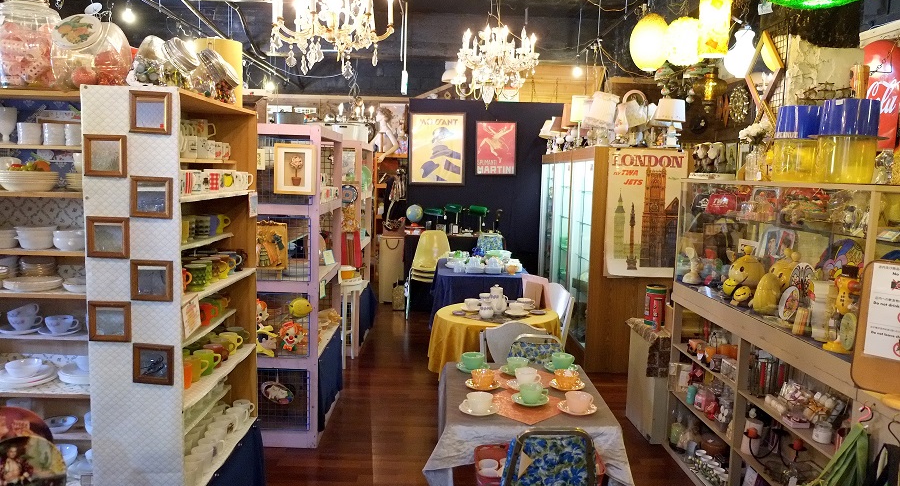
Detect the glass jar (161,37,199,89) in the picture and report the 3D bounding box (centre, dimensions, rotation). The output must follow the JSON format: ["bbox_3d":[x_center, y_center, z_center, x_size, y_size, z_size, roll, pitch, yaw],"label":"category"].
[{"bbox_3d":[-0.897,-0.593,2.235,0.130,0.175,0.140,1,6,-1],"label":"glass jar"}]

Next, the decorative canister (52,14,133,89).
[{"bbox_3d":[-1.182,-0.616,2.231,0.200,0.245,0.245,1,6,-1],"label":"decorative canister"}]

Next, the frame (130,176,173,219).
[{"bbox_3d":[-0.973,-0.147,2.202,0.139,0.133,0.020,1,6,0],"label":"frame"}]

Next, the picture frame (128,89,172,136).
[{"bbox_3d":[-0.990,-0.430,2.233,0.142,0.138,0.020,1,6,0],"label":"picture frame"}]

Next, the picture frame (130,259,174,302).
[{"bbox_3d":[-0.984,0.126,2.231,0.140,0.133,0.020,1,6,0],"label":"picture frame"}]

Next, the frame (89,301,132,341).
[{"bbox_3d":[-1.161,0.268,2.308,0.145,0.140,0.020,1,6,0],"label":"frame"}]

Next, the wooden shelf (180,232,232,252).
[{"bbox_3d":[-1.123,0.005,2.742,0.200,0.020,0.860,1,6,0],"label":"wooden shelf"}]

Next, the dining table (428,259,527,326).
[{"bbox_3d":[0.281,0.594,6.098,0.800,0.720,1.120,1,6,0],"label":"dining table"}]

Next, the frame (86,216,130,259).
[{"bbox_3d":[-1.064,-0.017,2.103,0.124,0.127,0.020,1,6,-1],"label":"frame"}]

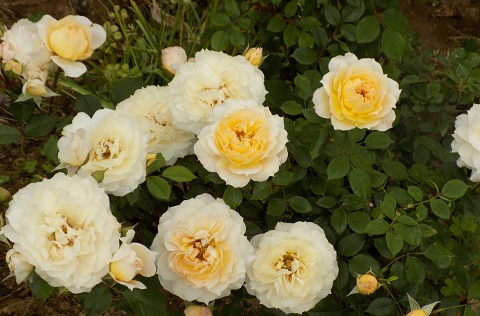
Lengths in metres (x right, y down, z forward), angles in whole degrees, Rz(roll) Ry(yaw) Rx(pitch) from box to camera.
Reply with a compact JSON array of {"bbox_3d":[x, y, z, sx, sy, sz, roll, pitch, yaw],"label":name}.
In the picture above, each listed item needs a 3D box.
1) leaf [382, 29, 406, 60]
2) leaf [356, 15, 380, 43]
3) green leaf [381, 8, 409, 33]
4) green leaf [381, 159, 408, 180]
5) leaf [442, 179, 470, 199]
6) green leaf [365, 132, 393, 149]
[{"bbox_3d":[0.165,-0.121,1.270,0.025,0.005,0.038,-20,68,-8],"label":"leaf"},{"bbox_3d":[0.146,-0.146,1.350,0.024,0.008,0.042,36,71,15],"label":"leaf"},{"bbox_3d":[0.176,-0.152,1.360,0.033,0.008,0.028,27,66,6],"label":"green leaf"},{"bbox_3d":[0.172,0.013,1.320,0.038,0.007,0.022,37,63,22],"label":"green leaf"},{"bbox_3d":[0.222,0.033,1.220,0.030,0.008,0.022,-11,60,-6],"label":"leaf"},{"bbox_3d":[0.154,-0.018,1.320,0.034,0.007,0.022,0,54,-4],"label":"green leaf"}]

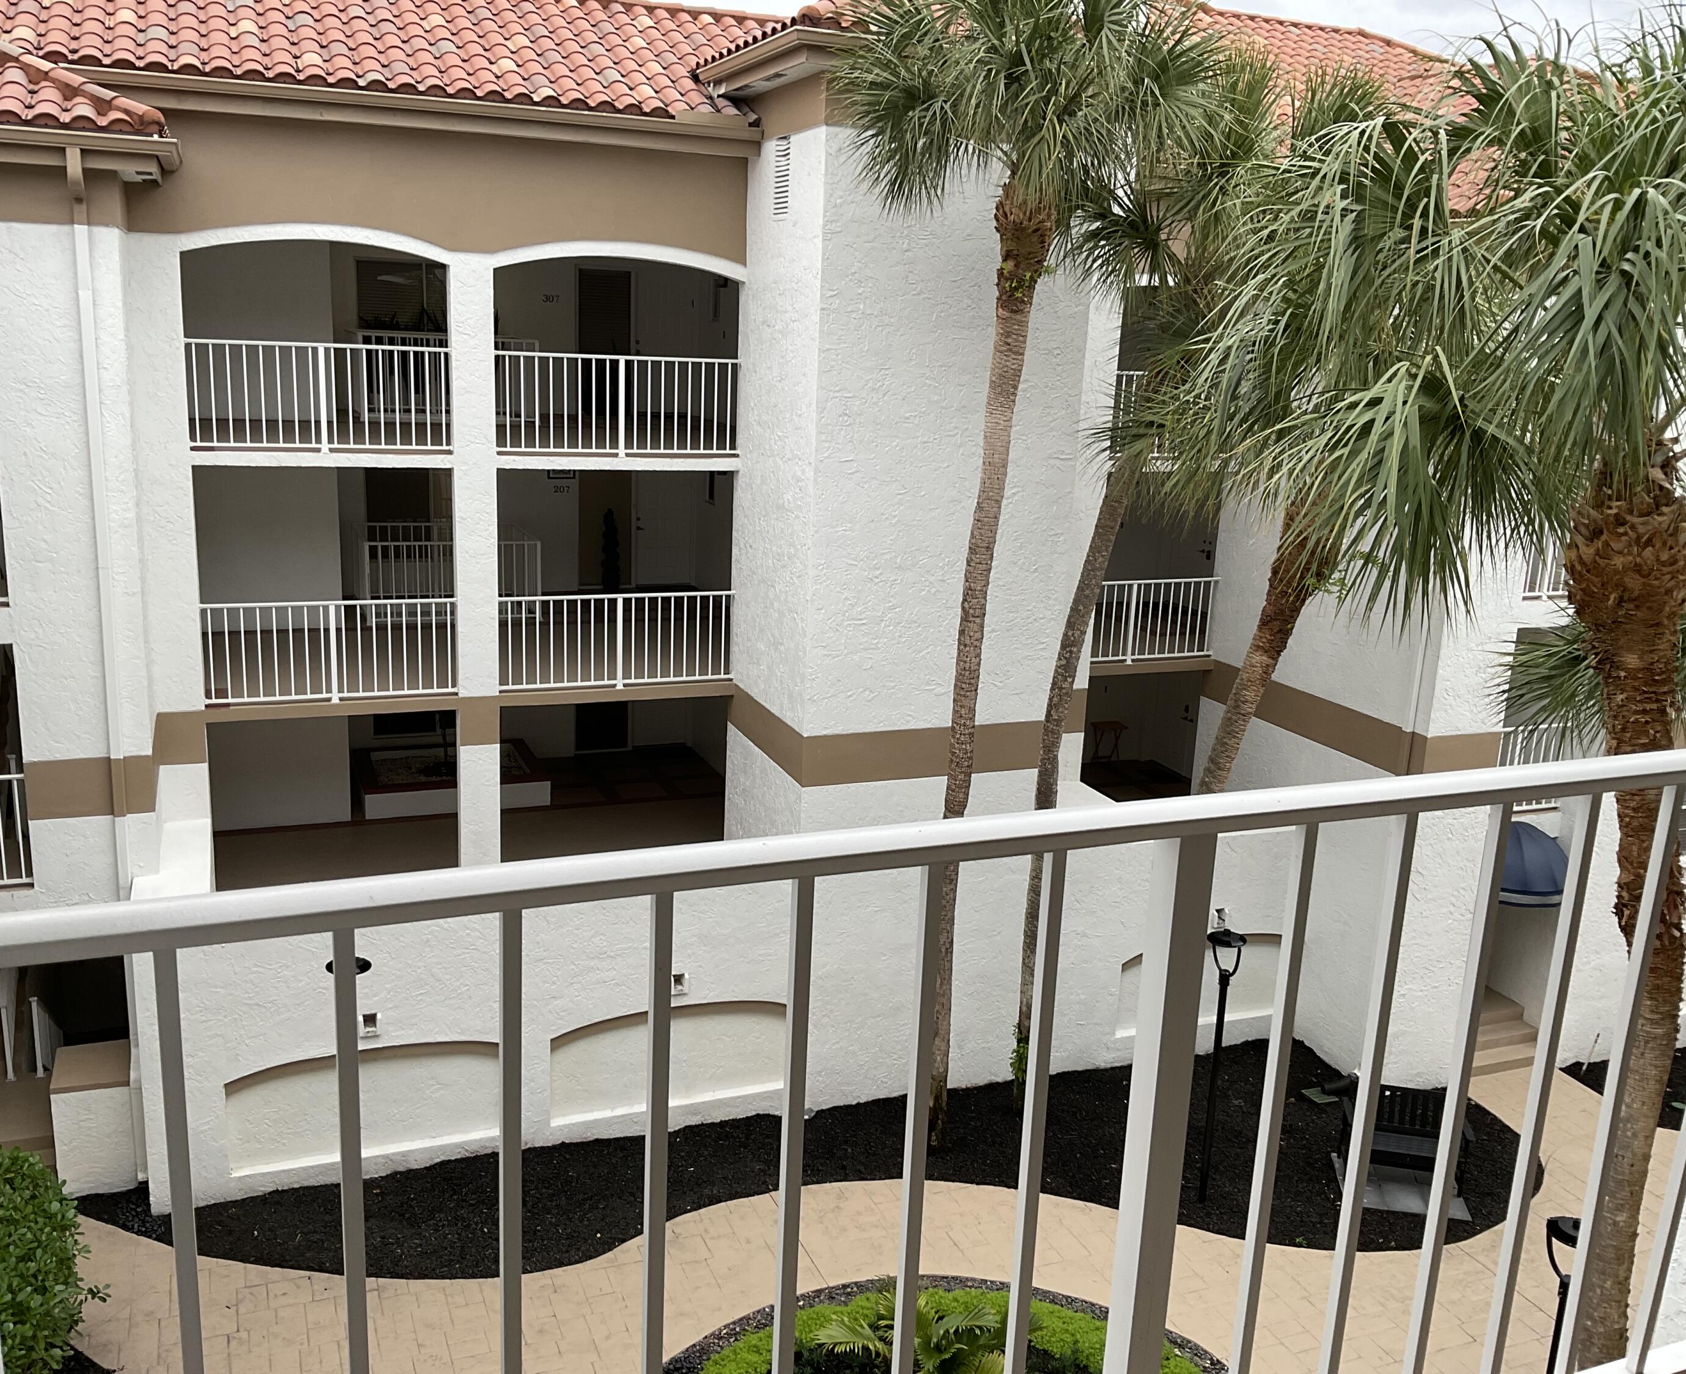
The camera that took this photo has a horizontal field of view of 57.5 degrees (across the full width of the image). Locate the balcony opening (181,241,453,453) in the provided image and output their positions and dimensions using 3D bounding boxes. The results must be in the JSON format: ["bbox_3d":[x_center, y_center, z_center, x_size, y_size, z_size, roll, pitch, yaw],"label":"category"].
[{"bbox_3d":[-5.239,-3.406,15.432,2.530,2.070,0.300,-3,15,-22],"label":"balcony opening"}]

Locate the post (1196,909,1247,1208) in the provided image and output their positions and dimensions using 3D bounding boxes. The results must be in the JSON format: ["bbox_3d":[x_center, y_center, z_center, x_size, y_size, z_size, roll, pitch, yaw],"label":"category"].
[{"bbox_3d":[3.635,3.743,15.047,0.400,2.980,0.400,3,14,0],"label":"post"}]

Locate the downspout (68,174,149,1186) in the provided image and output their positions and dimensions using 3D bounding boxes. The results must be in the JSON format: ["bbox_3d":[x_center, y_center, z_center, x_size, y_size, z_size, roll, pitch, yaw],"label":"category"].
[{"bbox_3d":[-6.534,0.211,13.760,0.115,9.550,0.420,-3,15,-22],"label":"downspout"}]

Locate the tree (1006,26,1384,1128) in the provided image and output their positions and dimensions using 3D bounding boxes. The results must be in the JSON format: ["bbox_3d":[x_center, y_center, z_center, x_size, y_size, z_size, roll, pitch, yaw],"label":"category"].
[{"bbox_3d":[3.686,-0.774,16.342,3.700,11.100,3.600,3,14,0],"label":"tree"}]

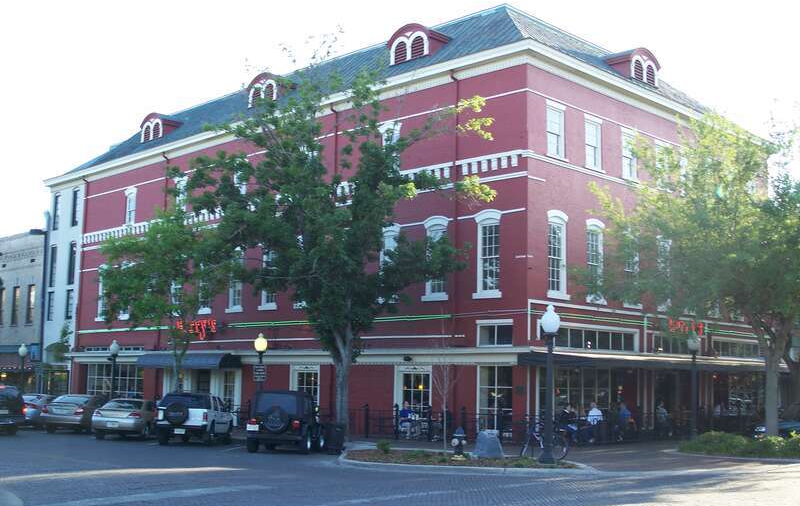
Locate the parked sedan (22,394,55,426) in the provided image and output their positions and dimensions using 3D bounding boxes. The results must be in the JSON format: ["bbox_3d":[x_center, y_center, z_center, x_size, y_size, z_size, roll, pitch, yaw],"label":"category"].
[{"bbox_3d":[-15.570,6.817,43.367,1.770,1.430,4.650,1,-7,4],"label":"parked sedan"}]

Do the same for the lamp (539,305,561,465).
[{"bbox_3d":[3.639,3.177,24.143,0.460,3.780,0.460,1,-7,0],"label":"lamp"}]

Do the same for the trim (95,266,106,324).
[{"bbox_3d":[-16.128,2.191,53.516,1.330,3.070,0.200,-6,-11,45],"label":"trim"}]

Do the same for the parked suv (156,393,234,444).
[{"bbox_3d":[-7.026,5.686,34.682,1.730,1.700,4.200,1,-7,2],"label":"parked suv"}]

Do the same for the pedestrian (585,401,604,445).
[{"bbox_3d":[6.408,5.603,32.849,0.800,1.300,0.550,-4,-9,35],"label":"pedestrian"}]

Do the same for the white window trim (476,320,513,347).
[{"bbox_3d":[3.181,2.708,33.355,0.160,0.920,1.620,8,-10,-44],"label":"white window trim"}]

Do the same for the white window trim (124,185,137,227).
[{"bbox_3d":[-14.212,-2.466,52.280,1.300,2.080,0.200,-6,-11,45],"label":"white window trim"}]

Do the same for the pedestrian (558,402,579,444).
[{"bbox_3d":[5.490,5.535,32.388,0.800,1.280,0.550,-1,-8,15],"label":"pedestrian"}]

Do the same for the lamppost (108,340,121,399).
[{"bbox_3d":[-13.191,5.897,45.620,0.450,3.750,0.450,1,-7,0],"label":"lamppost"}]

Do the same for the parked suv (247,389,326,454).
[{"bbox_3d":[-3.490,5.128,30.434,1.720,1.800,3.850,0,-7,5],"label":"parked suv"}]

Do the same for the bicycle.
[{"bbox_3d":[3.701,4.752,25.541,1.680,1.040,0.550,-6,-10,42],"label":"bicycle"}]

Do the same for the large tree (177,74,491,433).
[{"bbox_3d":[-2.005,0.015,32.930,9.300,12.200,8.300,1,-7,-4],"label":"large tree"}]

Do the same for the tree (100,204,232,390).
[{"bbox_3d":[-9.118,2.539,39.313,5.000,8.800,5.000,-6,-11,45],"label":"tree"}]

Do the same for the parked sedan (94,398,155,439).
[{"bbox_3d":[-9.501,5.953,35.884,1.780,1.420,4.720,0,-7,4],"label":"parked sedan"}]

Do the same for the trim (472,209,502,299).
[{"bbox_3d":[2.998,0.060,33.897,0.220,3.027,1.306,8,-10,-44],"label":"trim"}]

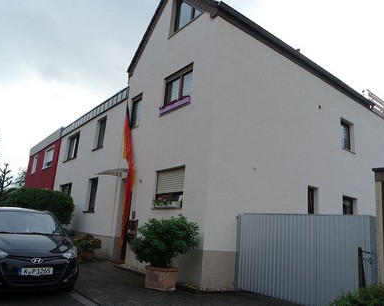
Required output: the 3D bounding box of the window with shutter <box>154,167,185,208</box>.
[{"bbox_3d":[-0.602,0.986,8.496,0.200,1.090,1.470,14,-16,-36],"label":"window with shutter"}]

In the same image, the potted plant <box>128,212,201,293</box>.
[{"bbox_3d":[-0.551,2.130,6.685,1.380,1.570,1.450,14,-16,-36],"label":"potted plant"}]

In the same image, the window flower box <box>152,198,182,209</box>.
[{"bbox_3d":[-0.612,1.379,8.373,0.200,0.270,1.360,14,-16,-36],"label":"window flower box"}]

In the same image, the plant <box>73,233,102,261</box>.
[{"bbox_3d":[-3.408,3.072,10.043,0.900,0.860,0.930,14,-16,-36],"label":"plant"}]

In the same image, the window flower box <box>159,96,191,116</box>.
[{"bbox_3d":[-0.437,-1.369,9.027,0.200,0.250,1.540,14,-16,-36],"label":"window flower box"}]

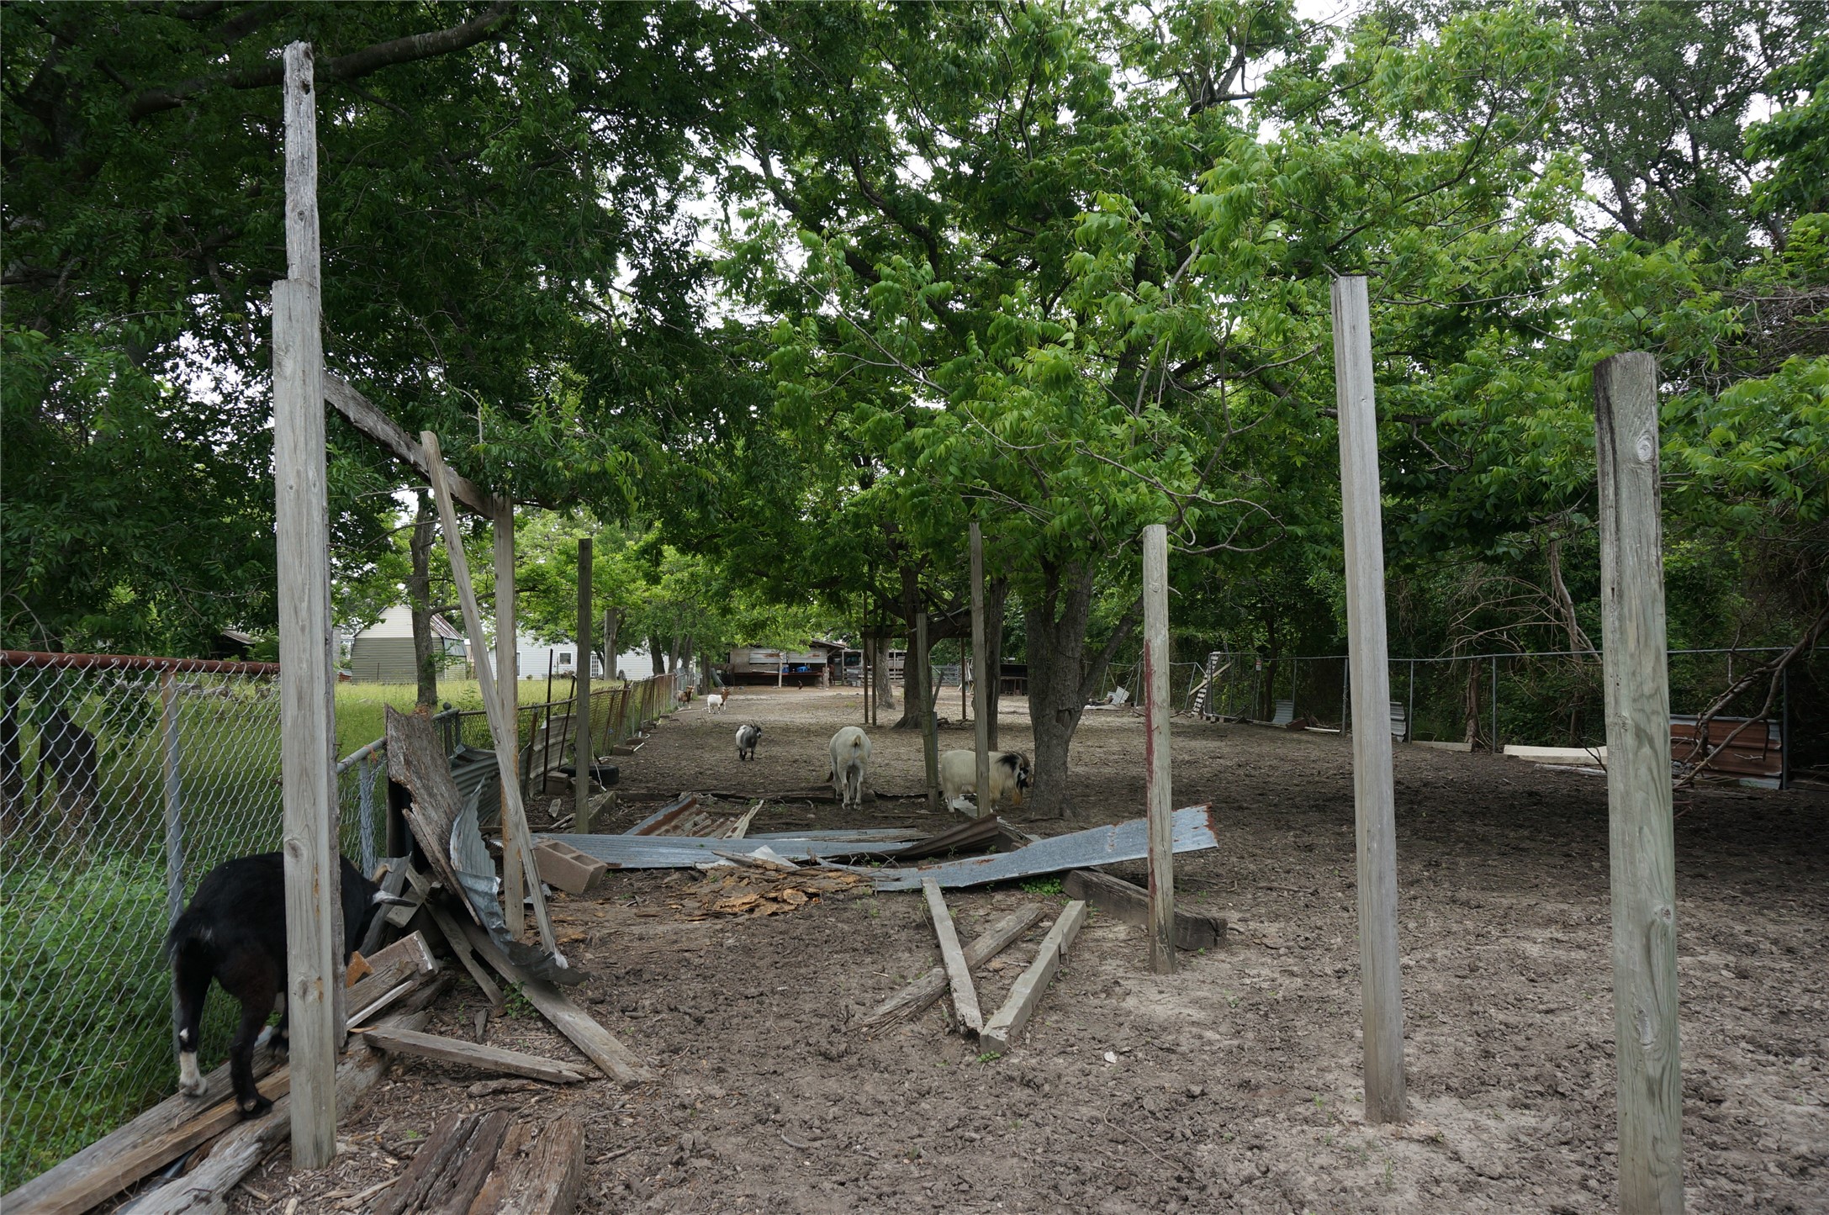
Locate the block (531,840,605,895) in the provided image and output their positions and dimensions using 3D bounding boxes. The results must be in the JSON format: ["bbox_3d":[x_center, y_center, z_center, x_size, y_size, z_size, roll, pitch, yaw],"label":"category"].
[{"bbox_3d":[-2.251,1.703,7.950,0.395,0.194,0.190,20,4,14],"label":"block"}]

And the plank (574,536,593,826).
[{"bbox_3d":[-2.816,0.701,10.405,0.092,2.573,0.092,0,-3,-2],"label":"plank"}]

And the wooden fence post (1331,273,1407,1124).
[{"bbox_3d":[1.427,0.253,3.846,0.092,2.657,0.092,-1,-4,-2],"label":"wooden fence post"}]

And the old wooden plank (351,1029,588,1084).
[{"bbox_3d":[-1.512,1.544,4.227,0.767,0.040,0.095,9,-3,1],"label":"old wooden plank"}]

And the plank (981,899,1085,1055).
[{"bbox_3d":[0.585,1.588,5.447,0.085,0.077,2.487,-1,-3,14],"label":"plank"}]

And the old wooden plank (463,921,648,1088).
[{"bbox_3d":[-1.490,1.526,4.825,0.135,0.045,2.073,2,0,-35],"label":"old wooden plank"}]

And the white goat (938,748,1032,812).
[{"bbox_3d":[0.713,1.724,12.285,0.950,0.648,0.320,-1,-3,6],"label":"white goat"}]

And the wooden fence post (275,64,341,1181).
[{"bbox_3d":[-1.727,-0.049,3.468,0.095,3.170,0.135,-2,-3,-8],"label":"wooden fence post"}]

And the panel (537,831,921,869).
[{"bbox_3d":[-1.489,1.724,8.634,2.850,0.090,0.703,0,3,0],"label":"panel"}]

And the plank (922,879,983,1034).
[{"bbox_3d":[0.147,1.614,5.953,0.092,0.045,3.151,-1,-3,-2],"label":"plank"}]

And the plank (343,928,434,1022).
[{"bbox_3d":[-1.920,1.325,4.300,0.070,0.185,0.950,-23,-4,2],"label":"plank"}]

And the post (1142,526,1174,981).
[{"bbox_3d":[1.100,0.621,5.468,0.086,1.990,0.086,0,-3,-2],"label":"post"}]

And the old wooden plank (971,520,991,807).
[{"bbox_3d":[0.583,0.563,10.809,0.090,2.648,0.090,-1,-3,-7],"label":"old wooden plank"}]

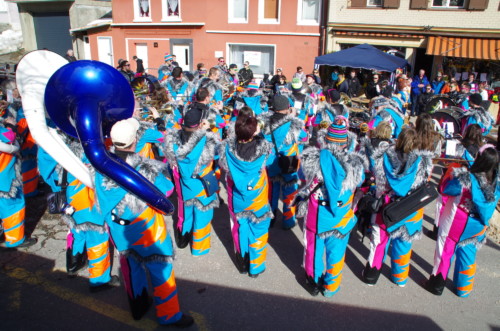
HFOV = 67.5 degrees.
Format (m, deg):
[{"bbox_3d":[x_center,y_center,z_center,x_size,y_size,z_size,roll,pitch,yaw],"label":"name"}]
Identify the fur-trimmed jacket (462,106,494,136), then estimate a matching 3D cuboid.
[{"bbox_3d":[4.090,-0.653,6.700,0.480,0.700,0.560,14,20,34],"label":"fur-trimmed jacket"}]

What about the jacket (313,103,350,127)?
[{"bbox_3d":[1.355,-0.654,6.300,0.580,0.720,0.420,8,18,17],"label":"jacket"}]

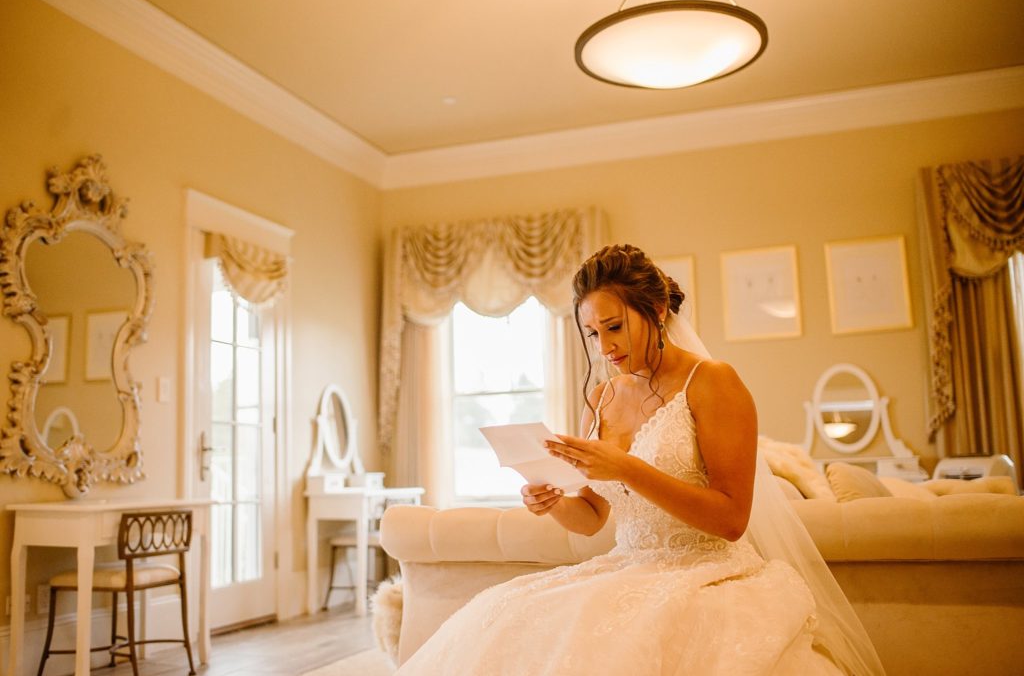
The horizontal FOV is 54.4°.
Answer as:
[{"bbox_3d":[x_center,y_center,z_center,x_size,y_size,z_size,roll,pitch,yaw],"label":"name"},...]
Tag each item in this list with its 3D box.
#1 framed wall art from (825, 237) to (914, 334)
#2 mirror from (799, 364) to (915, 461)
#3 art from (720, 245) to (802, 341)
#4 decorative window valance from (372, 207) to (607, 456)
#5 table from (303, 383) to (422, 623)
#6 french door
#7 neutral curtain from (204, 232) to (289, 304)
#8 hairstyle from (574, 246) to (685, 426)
[{"bbox_3d":[2.280,-0.345,6.374,0.491,0.598,0.029,-4,-8,19],"label":"framed wall art"},{"bbox_3d":[2.113,0.441,6.157,0.635,0.590,0.134,-4,-8,19],"label":"mirror"},{"bbox_3d":[1.646,-0.300,6.587,0.488,0.600,0.029,-4,-8,19],"label":"art"},{"bbox_3d":[-0.154,-0.030,7.112,1.688,1.693,0.151,-4,-8,19],"label":"decorative window valance"},{"bbox_3d":[-0.918,0.982,6.322,0.407,1.394,0.895,-4,-8,19],"label":"table"},{"bbox_3d":[-1.539,0.533,5.641,0.046,2.121,0.790,-4,-8,19],"label":"french door"},{"bbox_3d":[-1.502,-0.364,5.738,0.109,0.353,0.706,-4,-8,19],"label":"neutral curtain"},{"bbox_3d":[0.227,-0.007,1.960,0.250,0.340,0.200,5,-10,-43],"label":"hairstyle"}]

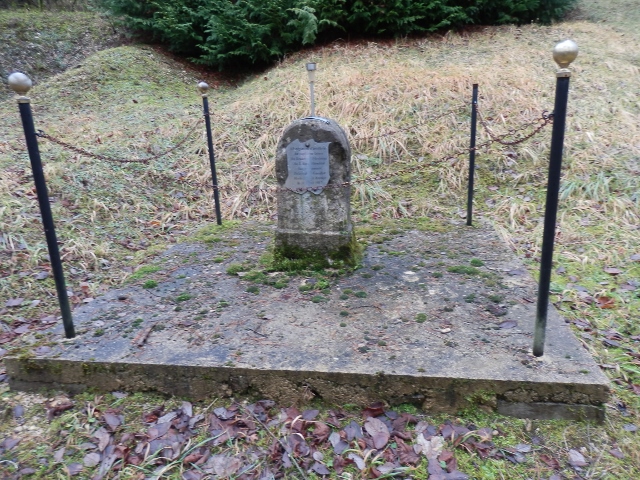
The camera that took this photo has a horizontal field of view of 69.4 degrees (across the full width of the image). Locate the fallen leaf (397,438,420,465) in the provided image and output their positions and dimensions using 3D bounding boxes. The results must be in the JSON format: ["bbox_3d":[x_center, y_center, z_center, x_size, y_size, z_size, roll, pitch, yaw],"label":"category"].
[{"bbox_3d":[0.321,0.776,1.705,0.071,0.020,0.114,-9,19,-19],"label":"fallen leaf"}]

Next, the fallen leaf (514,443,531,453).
[{"bbox_3d":[0.728,0.747,1.661,0.058,0.015,0.050,7,20,26],"label":"fallen leaf"}]

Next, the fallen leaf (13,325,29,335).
[{"bbox_3d":[-1.600,0.481,2.474,0.080,0.020,0.070,-15,21,-34],"label":"fallen leaf"}]

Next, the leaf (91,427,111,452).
[{"bbox_3d":[-0.844,0.771,1.790,0.066,0.025,0.115,-9,31,-25],"label":"leaf"}]

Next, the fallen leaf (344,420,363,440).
[{"bbox_3d":[0.129,0.754,1.853,0.059,0.025,0.095,-4,16,-6],"label":"fallen leaf"}]

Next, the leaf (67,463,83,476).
[{"bbox_3d":[-0.908,0.842,1.708,0.051,0.015,0.064,-16,22,-35],"label":"leaf"}]

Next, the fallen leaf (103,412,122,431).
[{"bbox_3d":[-0.897,0.769,2.006,0.056,0.030,0.110,-14,19,-34],"label":"fallen leaf"}]

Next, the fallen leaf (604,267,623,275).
[{"bbox_3d":[1.825,0.181,2.872,0.098,0.020,0.097,1,18,12],"label":"fallen leaf"}]

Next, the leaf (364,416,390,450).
[{"bbox_3d":[0.224,0.748,1.812,0.100,0.020,0.152,-8,18,-14],"label":"leaf"}]

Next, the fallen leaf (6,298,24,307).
[{"bbox_3d":[-1.939,0.386,2.928,0.097,0.015,0.115,-13,20,-29],"label":"fallen leaf"}]

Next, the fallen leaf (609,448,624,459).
[{"bbox_3d":[1.038,0.748,1.618,0.038,0.012,0.056,-12,20,-28],"label":"fallen leaf"}]

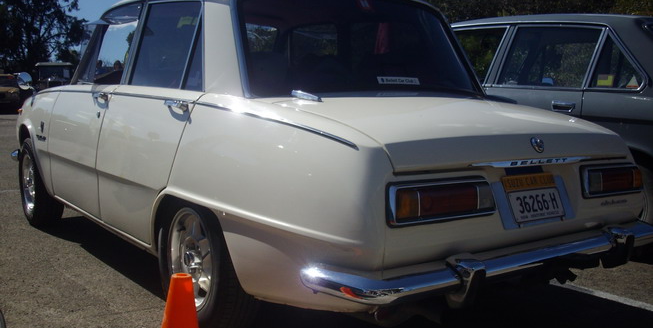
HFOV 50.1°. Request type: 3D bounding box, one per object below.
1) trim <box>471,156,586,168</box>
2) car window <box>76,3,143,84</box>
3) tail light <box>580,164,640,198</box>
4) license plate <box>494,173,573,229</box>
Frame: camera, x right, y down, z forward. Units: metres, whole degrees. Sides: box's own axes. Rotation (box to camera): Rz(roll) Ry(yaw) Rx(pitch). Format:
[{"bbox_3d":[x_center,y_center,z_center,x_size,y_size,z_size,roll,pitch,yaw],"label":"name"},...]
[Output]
[{"bbox_3d":[0.639,-0.009,2.119,0.550,0.026,0.030,-4,8,-36],"label":"trim"},{"bbox_3d":[-1.029,-0.551,3.313,0.050,0.355,0.640,16,-4,-36],"label":"car window"},{"bbox_3d":[0.963,0.053,2.363,0.370,0.110,0.050,-4,-5,-38],"label":"tail light"},{"bbox_3d":[0.639,0.108,2.129,0.335,0.142,0.025,-4,-16,-36],"label":"license plate"}]

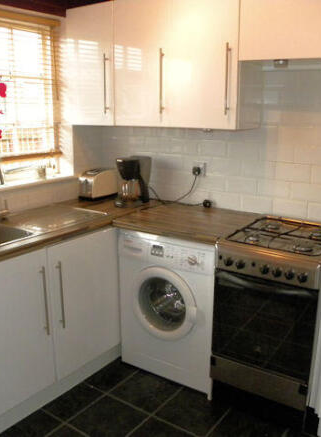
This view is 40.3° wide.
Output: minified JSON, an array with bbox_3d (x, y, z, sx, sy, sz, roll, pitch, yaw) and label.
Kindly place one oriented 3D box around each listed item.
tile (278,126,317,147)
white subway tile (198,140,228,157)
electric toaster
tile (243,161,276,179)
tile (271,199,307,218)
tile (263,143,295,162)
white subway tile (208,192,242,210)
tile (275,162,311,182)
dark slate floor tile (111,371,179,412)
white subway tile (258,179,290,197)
[{"bbox_3d":[0.739,-0.441,2.367,0.200,0.100,0.010,10,17,35],"label":"tile"},{"bbox_3d":[0.325,-0.425,2.701,0.200,0.100,0.010,9,16,33],"label":"white subway tile"},{"bbox_3d":[-0.429,-0.246,3.086,0.150,0.192,0.275,9,16,33],"label":"electric toaster"},{"bbox_3d":[0.571,-0.281,2.530,0.200,0.100,0.010,10,17,35],"label":"tile"},{"bbox_3d":[0.735,-0.058,2.490,0.200,0.100,0.010,10,16,34],"label":"tile"},{"bbox_3d":[0.651,-0.367,2.450,0.200,0.100,0.010,10,17,35],"label":"tile"},{"bbox_3d":[0.405,-0.108,2.696,0.200,0.100,0.010,10,17,35],"label":"white subway tile"},{"bbox_3d":[0.735,-0.254,2.415,0.200,0.100,0.010,10,17,35],"label":"tile"},{"bbox_3d":[-0.080,0.943,2.406,0.300,0.010,0.300,10,17,35],"label":"dark slate floor tile"},{"bbox_3d":[0.653,-0.175,2.523,0.200,0.100,0.010,10,16,34],"label":"white subway tile"}]

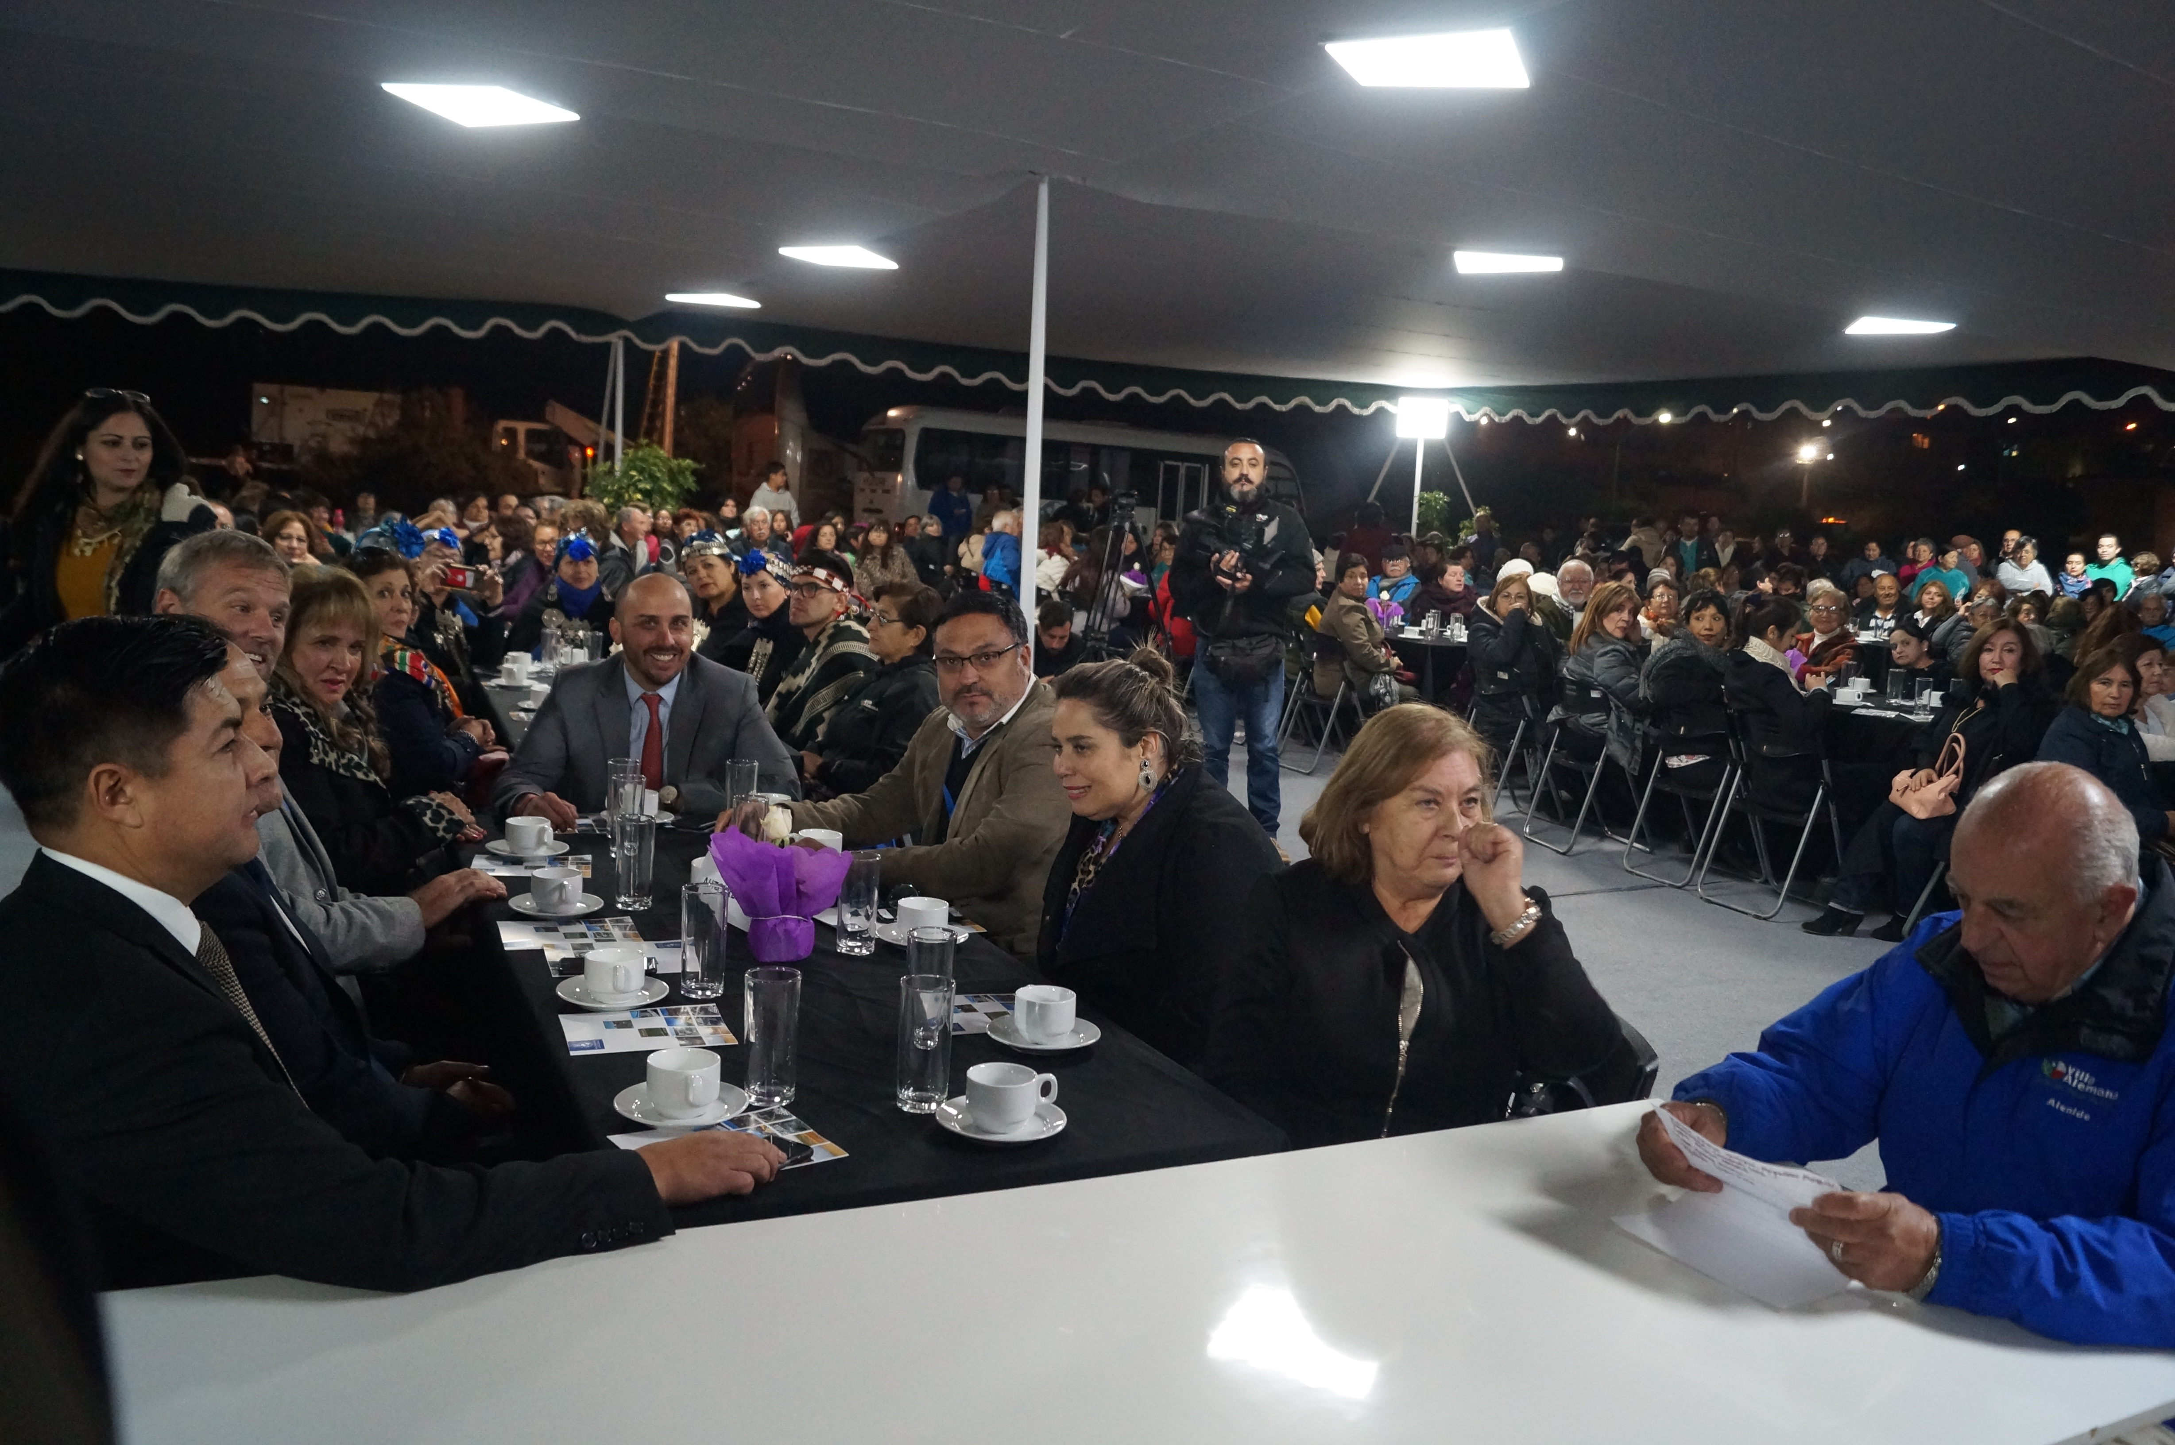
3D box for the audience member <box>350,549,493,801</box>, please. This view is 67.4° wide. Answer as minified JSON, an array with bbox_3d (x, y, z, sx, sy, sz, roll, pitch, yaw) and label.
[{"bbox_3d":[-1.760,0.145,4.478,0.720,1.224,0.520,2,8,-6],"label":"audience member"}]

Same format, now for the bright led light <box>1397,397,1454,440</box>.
[{"bbox_3d":[2.952,-2.669,14.300,0.480,0.380,0.150,4,8,7],"label":"bright led light"}]

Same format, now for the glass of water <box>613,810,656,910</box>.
[{"bbox_3d":[-0.736,0.227,2.647,0.064,0.147,0.064,3,8,0],"label":"glass of water"}]

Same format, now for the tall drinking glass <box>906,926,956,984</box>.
[{"bbox_3d":[-0.217,0.362,2.243,0.067,0.150,0.067,3,8,0],"label":"tall drinking glass"}]

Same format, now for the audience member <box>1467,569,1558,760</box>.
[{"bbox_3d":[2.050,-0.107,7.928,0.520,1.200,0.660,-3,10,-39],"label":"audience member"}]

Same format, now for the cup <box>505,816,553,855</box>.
[{"bbox_3d":[-1.008,0.208,2.960,0.100,0.058,0.080,7,9,26],"label":"cup"}]

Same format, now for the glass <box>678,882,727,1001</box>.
[{"bbox_3d":[-0.558,0.317,2.377,0.067,0.150,0.067,3,8,0],"label":"glass"}]

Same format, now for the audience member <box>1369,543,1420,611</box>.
[{"bbox_3d":[2.096,-0.621,11.338,0.500,1.252,0.650,4,8,7],"label":"audience member"}]

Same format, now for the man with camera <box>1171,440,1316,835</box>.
[{"bbox_3d":[0.657,-0.313,6.821,0.600,1.730,0.420,4,8,7],"label":"man with camera"}]

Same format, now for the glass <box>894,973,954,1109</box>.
[{"bbox_3d":[-0.184,0.364,1.850,0.064,0.147,0.064,3,8,0],"label":"glass"}]

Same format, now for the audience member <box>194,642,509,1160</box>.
[{"bbox_3d":[-0.984,0.513,2.140,0.800,1.260,0.560,0,9,-22],"label":"audience member"}]

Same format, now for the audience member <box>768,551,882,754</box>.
[{"bbox_3d":[-0.942,0.103,4.960,0.720,1.255,0.520,-2,9,-30],"label":"audience member"}]

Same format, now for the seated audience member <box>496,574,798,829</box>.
[{"bbox_3d":[-0.962,0.296,3.645,0.620,1.230,0.750,0,8,-19],"label":"seated audience member"}]

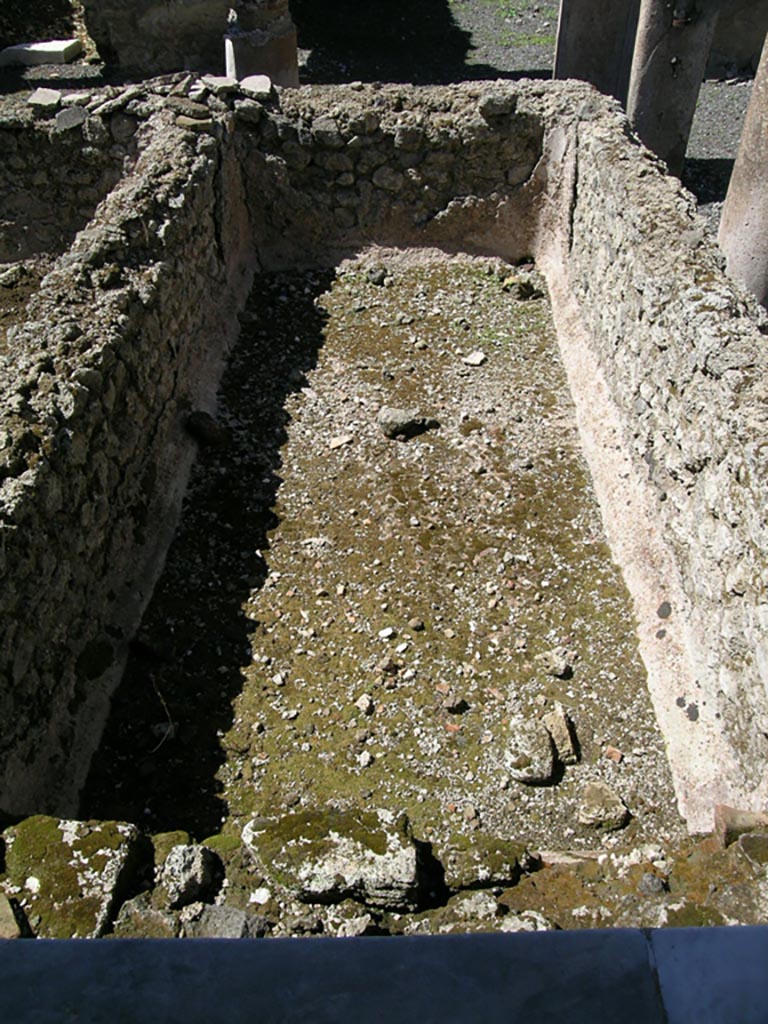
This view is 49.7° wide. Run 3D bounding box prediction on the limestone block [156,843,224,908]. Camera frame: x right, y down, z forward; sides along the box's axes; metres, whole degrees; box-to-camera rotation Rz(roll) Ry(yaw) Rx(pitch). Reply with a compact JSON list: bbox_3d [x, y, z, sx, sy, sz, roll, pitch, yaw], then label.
[{"bbox_3d":[-0.276,0.519,1.180,0.080,0.073,0.064,0,40,0],"label":"limestone block"}]

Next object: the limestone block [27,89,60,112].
[{"bbox_3d":[-1.601,-1.935,3.900,0.120,0.080,0.140,0,40,0],"label":"limestone block"}]

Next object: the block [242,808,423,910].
[{"bbox_3d":[-0.072,0.495,1.180,0.238,0.100,0.108,-2,40,-2],"label":"block"}]

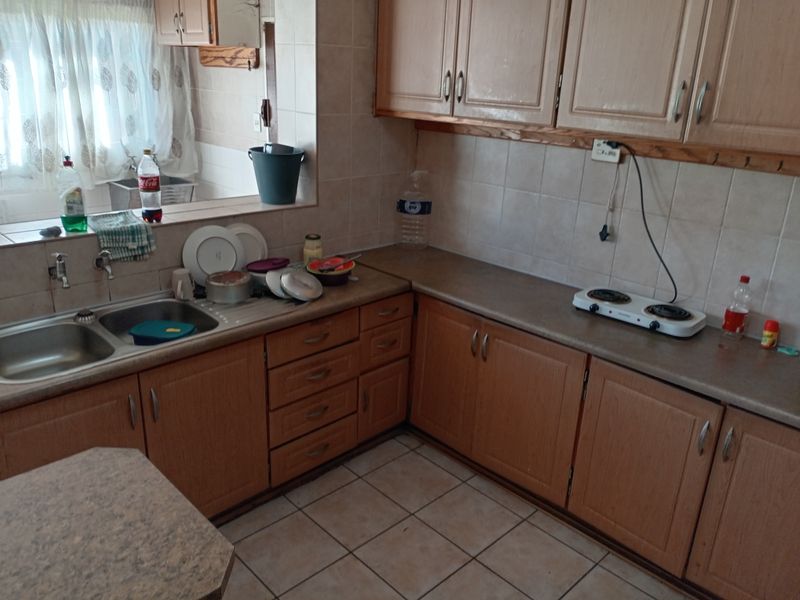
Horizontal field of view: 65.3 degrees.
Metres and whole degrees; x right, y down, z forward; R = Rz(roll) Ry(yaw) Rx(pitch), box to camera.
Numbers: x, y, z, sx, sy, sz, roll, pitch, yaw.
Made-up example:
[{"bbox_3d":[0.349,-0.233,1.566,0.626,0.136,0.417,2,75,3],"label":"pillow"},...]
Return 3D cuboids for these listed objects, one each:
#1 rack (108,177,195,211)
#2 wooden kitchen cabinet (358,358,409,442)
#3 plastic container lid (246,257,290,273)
[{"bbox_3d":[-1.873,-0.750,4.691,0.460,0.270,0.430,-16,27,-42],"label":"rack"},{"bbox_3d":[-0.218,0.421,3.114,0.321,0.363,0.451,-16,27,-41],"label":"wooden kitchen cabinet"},{"bbox_3d":[-0.576,-0.153,2.722,0.190,0.022,0.190,-3,20,1],"label":"plastic container lid"}]

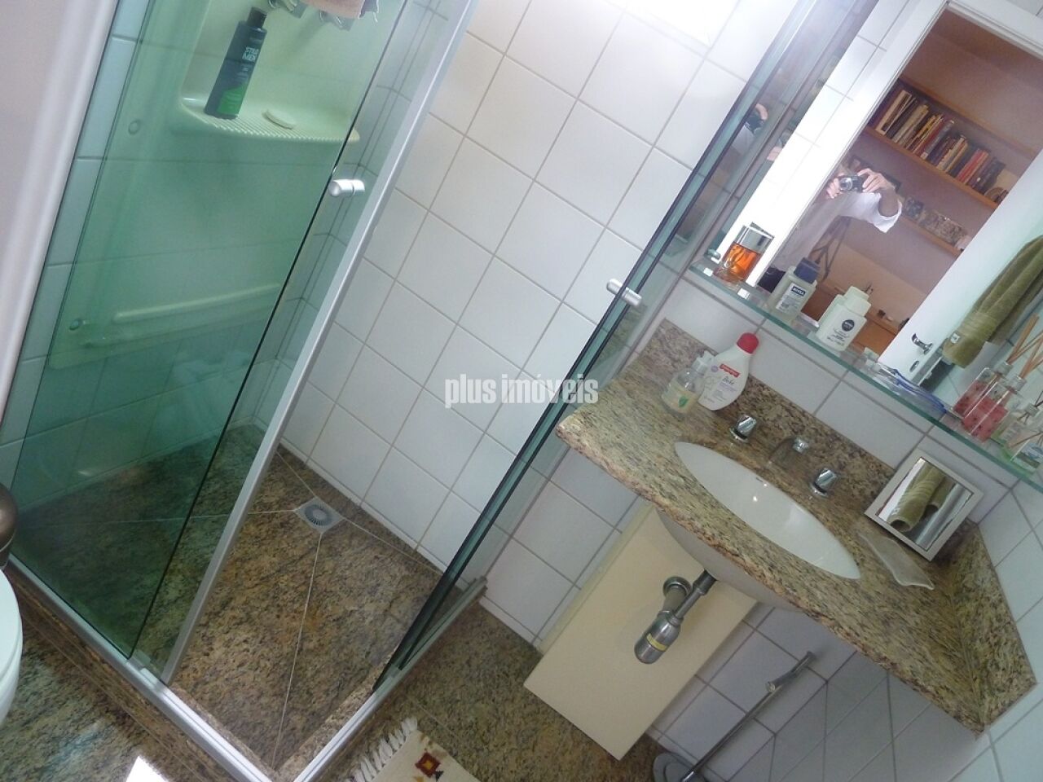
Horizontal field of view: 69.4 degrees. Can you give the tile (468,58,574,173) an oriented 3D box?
[{"bbox_3d":[-0.002,-0.628,1.739,0.200,0.200,0.010,36,23,11],"label":"tile"}]

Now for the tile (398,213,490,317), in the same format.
[{"bbox_3d":[-0.194,-0.308,1.891,0.200,0.200,0.010,36,23,11],"label":"tile"}]

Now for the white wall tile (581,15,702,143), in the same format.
[{"bbox_3d":[0.256,-0.671,1.623,0.200,0.200,0.010,36,23,11],"label":"white wall tile"}]

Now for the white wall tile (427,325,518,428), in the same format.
[{"bbox_3d":[-0.123,-0.031,1.897,0.198,0.198,0.010,35,23,11],"label":"white wall tile"}]

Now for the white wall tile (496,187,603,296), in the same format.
[{"bbox_3d":[0.064,-0.344,1.739,0.197,0.195,0.010,36,23,11],"label":"white wall tile"}]

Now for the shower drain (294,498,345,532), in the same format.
[{"bbox_3d":[-0.546,0.334,2.034,0.100,0.010,0.100,36,23,11],"label":"shower drain"}]

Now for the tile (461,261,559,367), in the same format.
[{"bbox_3d":[-0.030,-0.192,1.852,0.200,0.200,0.010,36,23,11],"label":"tile"}]

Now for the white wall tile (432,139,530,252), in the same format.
[{"bbox_3d":[-0.098,-0.468,1.815,0.200,0.200,0.010,36,23,11],"label":"white wall tile"}]

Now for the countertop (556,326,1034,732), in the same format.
[{"bbox_3d":[0.482,0.165,1.365,0.748,0.132,0.604,35,23,11],"label":"countertop"}]

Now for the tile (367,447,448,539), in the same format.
[{"bbox_3d":[-0.317,0.288,2.080,0.200,0.200,0.010,36,23,11],"label":"tile"}]

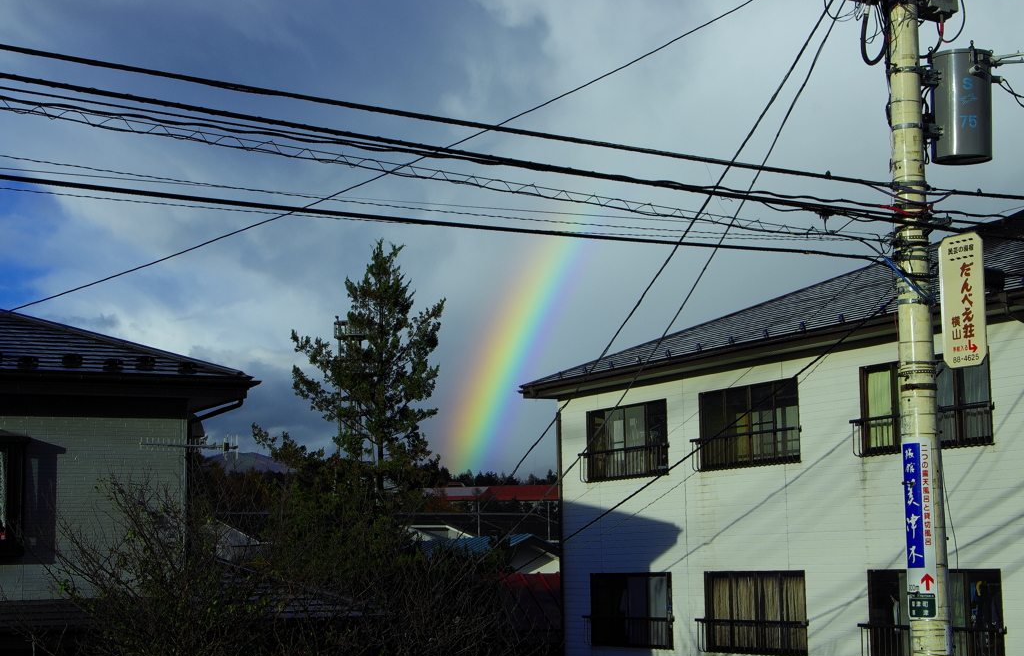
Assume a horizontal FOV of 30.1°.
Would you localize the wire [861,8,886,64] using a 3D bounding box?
[{"bbox_3d":[3.384,-2.729,17.800,0.250,0.570,0.120,0,-7,-8],"label":"wire"}]

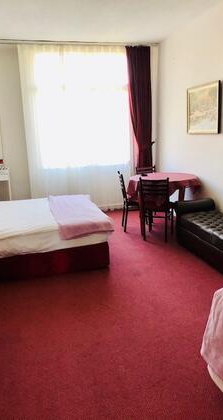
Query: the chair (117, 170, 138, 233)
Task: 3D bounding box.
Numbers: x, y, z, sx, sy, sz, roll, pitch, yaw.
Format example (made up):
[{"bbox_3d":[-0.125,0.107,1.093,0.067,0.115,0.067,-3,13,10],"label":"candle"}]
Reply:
[{"bbox_3d":[0.342,-0.139,5.127,0.453,0.883,0.409,-3,13,-4],"label":"chair"}]

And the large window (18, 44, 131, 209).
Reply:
[{"bbox_3d":[-0.521,-1.370,6.083,2.000,2.891,0.117,-5,13,-13],"label":"large window"}]

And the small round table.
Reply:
[{"bbox_3d":[0.800,-0.127,5.232,1.037,0.774,1.037,-2,13,0],"label":"small round table"}]

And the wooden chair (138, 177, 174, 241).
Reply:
[{"bbox_3d":[0.627,-0.042,4.659,0.409,0.883,0.453,2,13,17],"label":"wooden chair"}]

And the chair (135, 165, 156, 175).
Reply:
[{"bbox_3d":[0.685,-0.281,5.692,0.402,0.883,0.453,-7,14,-22],"label":"chair"}]

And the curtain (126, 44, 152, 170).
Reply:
[{"bbox_3d":[0.544,-1.462,6.289,0.467,2.920,0.161,-5,13,-13],"label":"curtain"}]

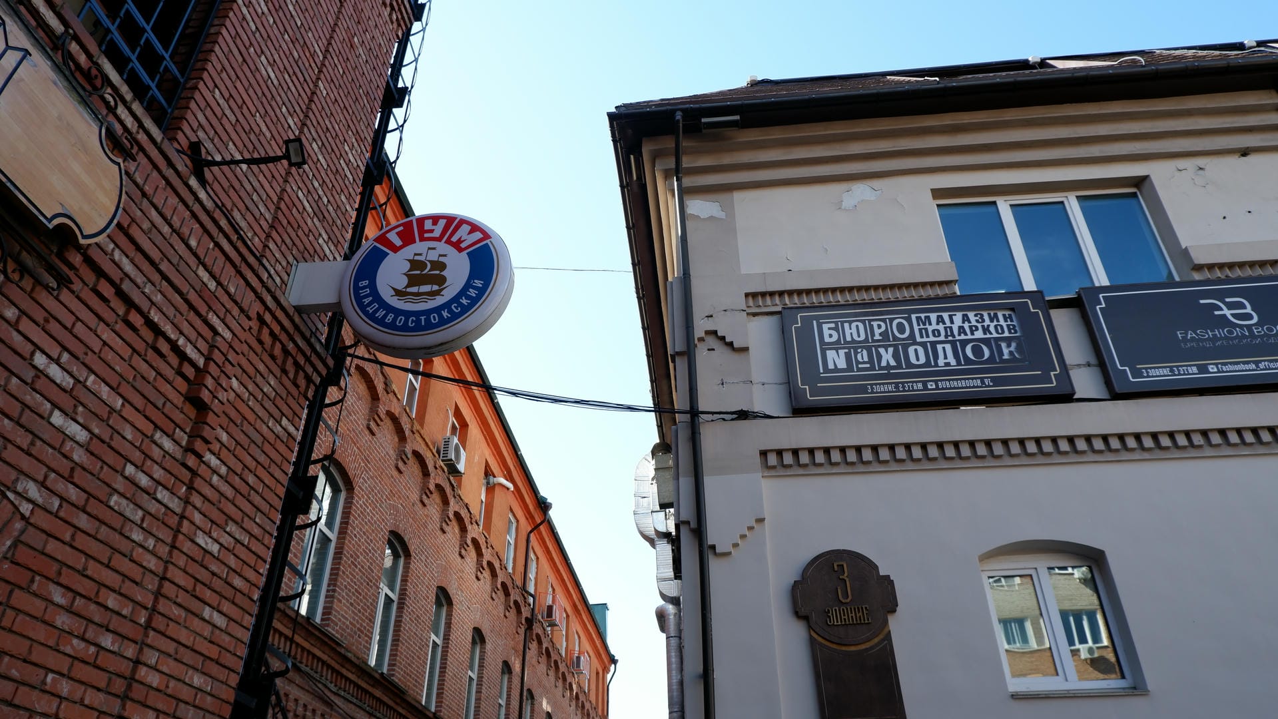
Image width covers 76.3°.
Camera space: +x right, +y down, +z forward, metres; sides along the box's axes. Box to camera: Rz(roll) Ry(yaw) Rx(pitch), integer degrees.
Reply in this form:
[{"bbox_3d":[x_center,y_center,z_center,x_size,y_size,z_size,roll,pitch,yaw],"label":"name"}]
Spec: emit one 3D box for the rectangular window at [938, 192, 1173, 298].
[{"bbox_3d":[4.453,-1.176,8.781,2.237,1.452,0.100,-3,-33,5],"label":"rectangular window"}]

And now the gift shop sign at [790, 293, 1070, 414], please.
[{"bbox_3d":[2.696,-0.071,7.803,2.525,1.140,0.140,-3,-33,5],"label":"gift shop sign"}]

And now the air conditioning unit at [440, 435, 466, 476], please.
[{"bbox_3d":[-3.783,1.976,16.595,0.260,0.500,0.760,-3,-33,5],"label":"air conditioning unit"}]

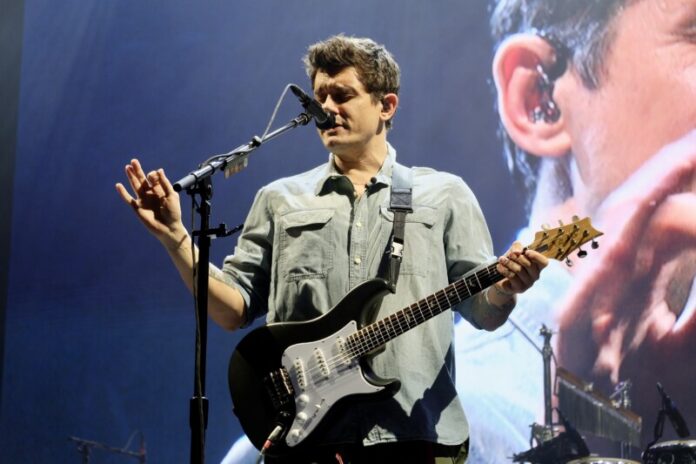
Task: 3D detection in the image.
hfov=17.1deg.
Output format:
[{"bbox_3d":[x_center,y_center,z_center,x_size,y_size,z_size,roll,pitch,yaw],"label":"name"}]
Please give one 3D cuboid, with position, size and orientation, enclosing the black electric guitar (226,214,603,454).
[{"bbox_3d":[0.154,0.203,5.334,0.963,0.320,0.070,-28,-29,13],"label":"black electric guitar"}]

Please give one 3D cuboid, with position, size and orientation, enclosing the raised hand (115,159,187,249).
[{"bbox_3d":[-0.455,-0.066,5.370,0.130,0.210,0.100,-22,-3,-10],"label":"raised hand"}]

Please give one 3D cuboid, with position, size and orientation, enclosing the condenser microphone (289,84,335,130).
[{"bbox_3d":[-0.086,-0.292,5.450,0.047,0.047,0.170,-10,-37,32],"label":"condenser microphone"}]

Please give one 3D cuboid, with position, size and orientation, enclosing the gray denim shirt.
[{"bbox_3d":[0.027,0.151,5.500,0.615,0.745,0.320,-2,-16,11],"label":"gray denim shirt"}]

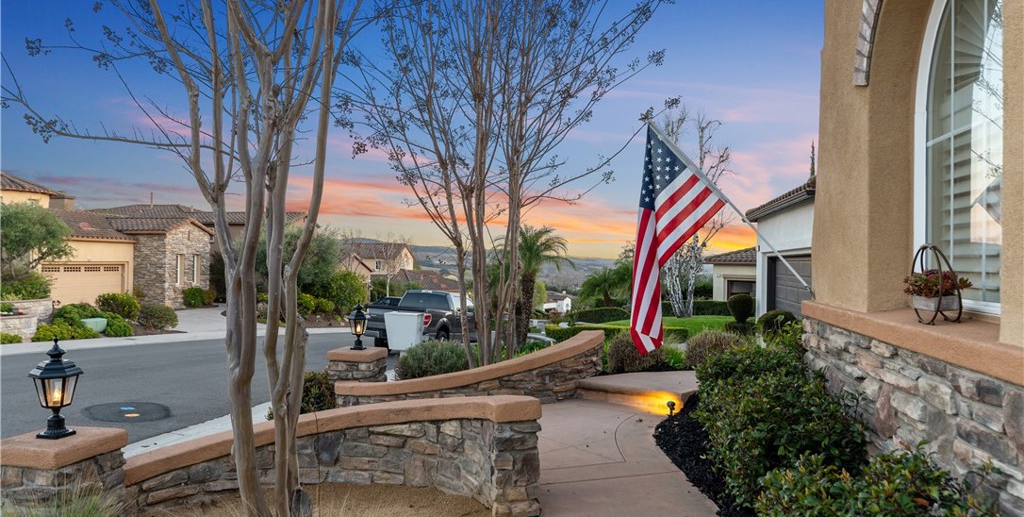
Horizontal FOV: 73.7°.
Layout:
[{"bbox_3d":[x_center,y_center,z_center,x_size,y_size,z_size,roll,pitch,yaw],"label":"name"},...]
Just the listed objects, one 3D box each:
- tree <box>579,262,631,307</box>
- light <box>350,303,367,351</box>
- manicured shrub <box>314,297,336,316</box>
[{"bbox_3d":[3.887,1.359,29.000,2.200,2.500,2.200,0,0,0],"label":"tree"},{"bbox_3d":[-1.660,0.730,7.400,0.235,0.525,0.235,0,0,-24],"label":"light"},{"bbox_3d":[-8.195,2.109,30.000,0.980,0.800,0.950,0,0,0],"label":"manicured shrub"}]

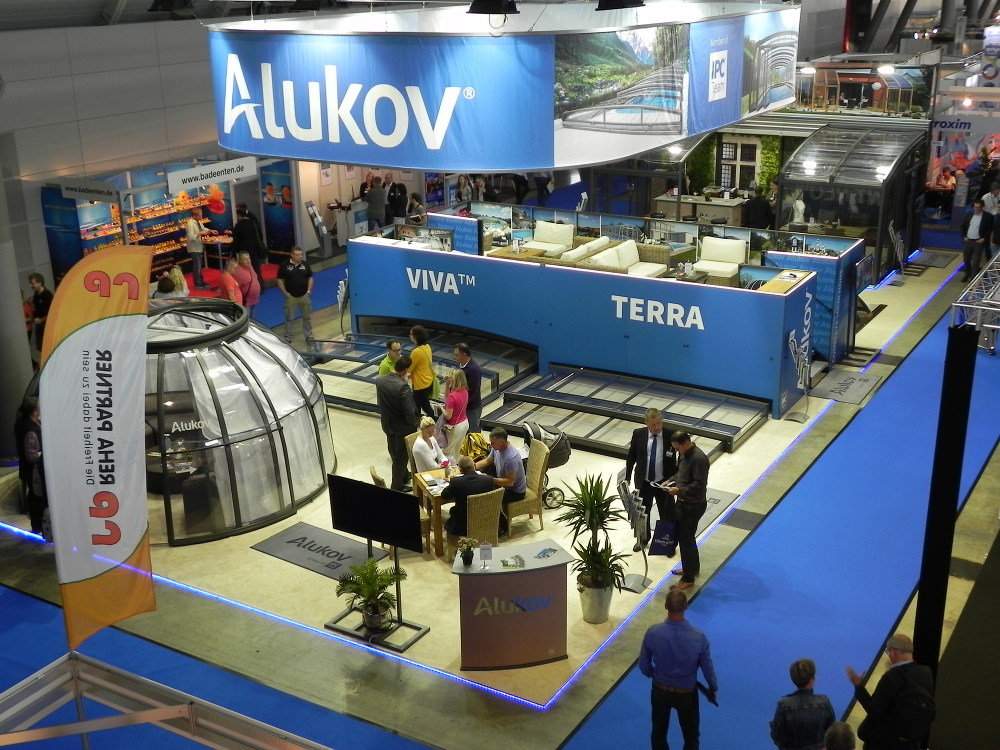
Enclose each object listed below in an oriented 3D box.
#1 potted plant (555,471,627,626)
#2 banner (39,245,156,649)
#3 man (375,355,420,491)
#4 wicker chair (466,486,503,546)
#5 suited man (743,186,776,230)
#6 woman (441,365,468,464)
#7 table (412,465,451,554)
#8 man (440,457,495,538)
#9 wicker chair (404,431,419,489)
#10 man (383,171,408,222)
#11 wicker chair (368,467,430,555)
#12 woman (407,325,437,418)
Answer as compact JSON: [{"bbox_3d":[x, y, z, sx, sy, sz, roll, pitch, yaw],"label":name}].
[{"bbox_3d":[1.028,1.894,12.848,0.820,1.729,0.820,-1,19,0],"label":"potted plant"},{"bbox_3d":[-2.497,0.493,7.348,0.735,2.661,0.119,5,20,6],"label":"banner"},{"bbox_3d":[-1.325,0.610,15.573,0.450,1.820,0.550,-17,25,-37],"label":"man"},{"bbox_3d":[-0.271,1.710,13.574,0.470,1.020,0.600,-11,21,-24],"label":"wicker chair"},{"bbox_3d":[5.560,-3.209,25.661,0.576,1.758,0.397,0,20,5],"label":"suited man"},{"bbox_3d":[-0.572,0.699,15.505,0.380,1.660,0.460,9,22,27],"label":"woman"},{"bbox_3d":[-0.551,1.684,15.010,0.820,0.760,0.770,-8,20,-21],"label":"table"},{"bbox_3d":[-0.360,1.546,13.685,0.600,1.260,0.780,-11,21,-24],"label":"man"},{"bbox_3d":[-0.836,1.305,14.901,0.467,1.023,0.596,-12,22,-26],"label":"wicker chair"},{"bbox_3d":[-2.751,-4.303,30.486,0.520,1.820,0.360,0,19,3],"label":"man"},{"bbox_3d":[-1.189,1.626,14.026,0.596,1.023,0.467,-9,21,-21],"label":"wicker chair"},{"bbox_3d":[-1.194,0.037,18.387,0.450,1.680,0.480,2,19,9],"label":"woman"}]

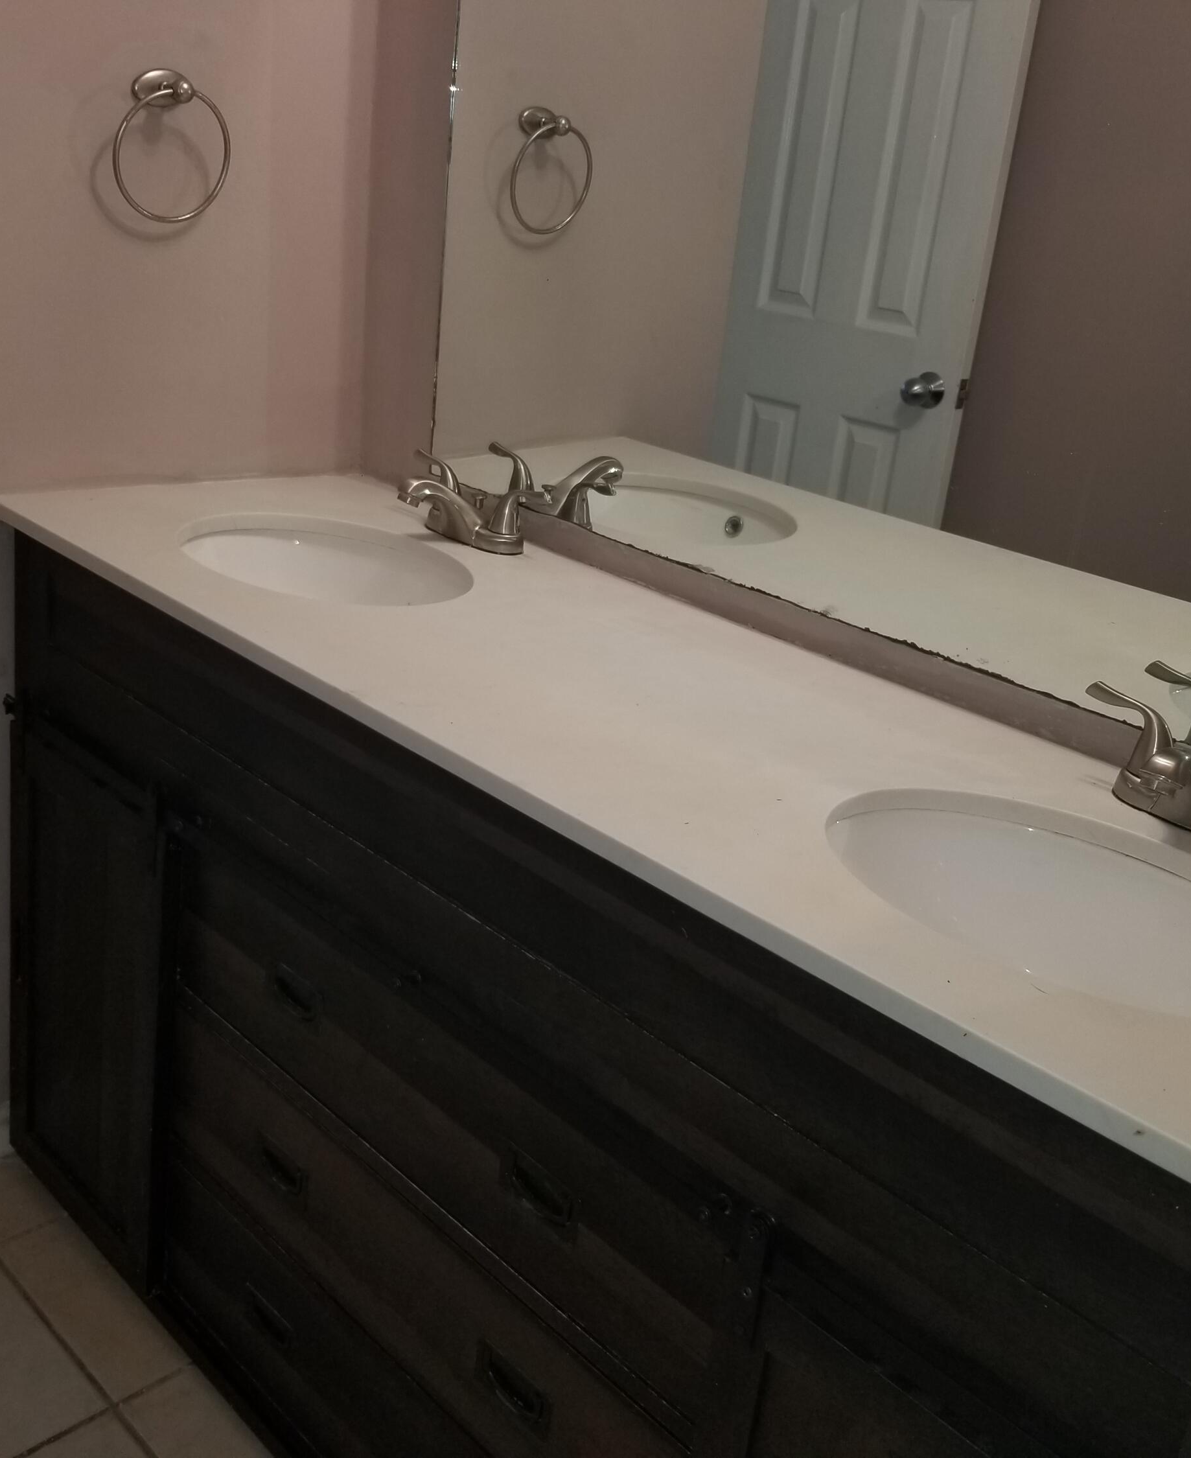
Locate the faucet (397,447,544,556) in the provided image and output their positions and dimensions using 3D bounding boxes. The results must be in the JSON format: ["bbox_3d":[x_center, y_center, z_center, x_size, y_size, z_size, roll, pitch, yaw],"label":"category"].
[{"bbox_3d":[-0.177,-0.274,1.797,0.249,0.092,0.165,26,27,39],"label":"faucet"}]

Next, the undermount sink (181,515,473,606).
[{"bbox_3d":[-0.313,-0.128,1.713,0.400,0.154,0.330,26,27,39],"label":"undermount sink"}]

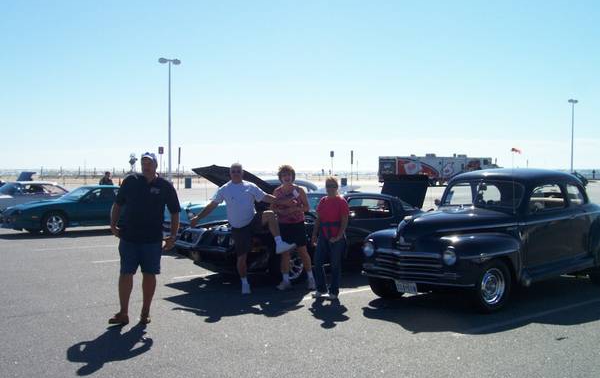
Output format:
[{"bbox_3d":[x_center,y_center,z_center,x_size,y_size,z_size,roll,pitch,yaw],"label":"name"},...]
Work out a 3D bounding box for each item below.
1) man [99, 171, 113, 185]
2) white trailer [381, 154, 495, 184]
[{"bbox_3d":[-6.669,0.194,25.013,0.380,1.660,0.520,1,2,30],"label":"man"},{"bbox_3d":[16.313,-2.200,86.367,16.800,3.500,2.600,-1,2,-40],"label":"white trailer"}]

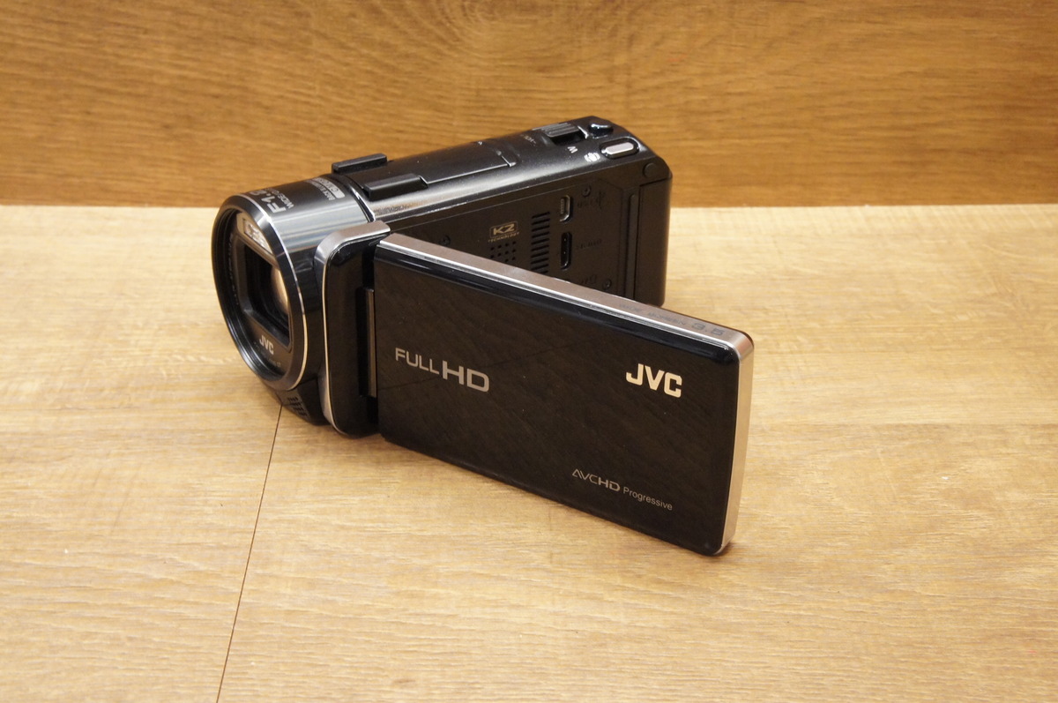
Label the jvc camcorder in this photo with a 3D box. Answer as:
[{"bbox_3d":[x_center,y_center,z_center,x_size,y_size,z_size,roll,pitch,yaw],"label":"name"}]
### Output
[{"bbox_3d":[0.006,-0.013,0.366,0.125,0.056,0.153,-18,33,-32],"label":"jvc camcorder"}]

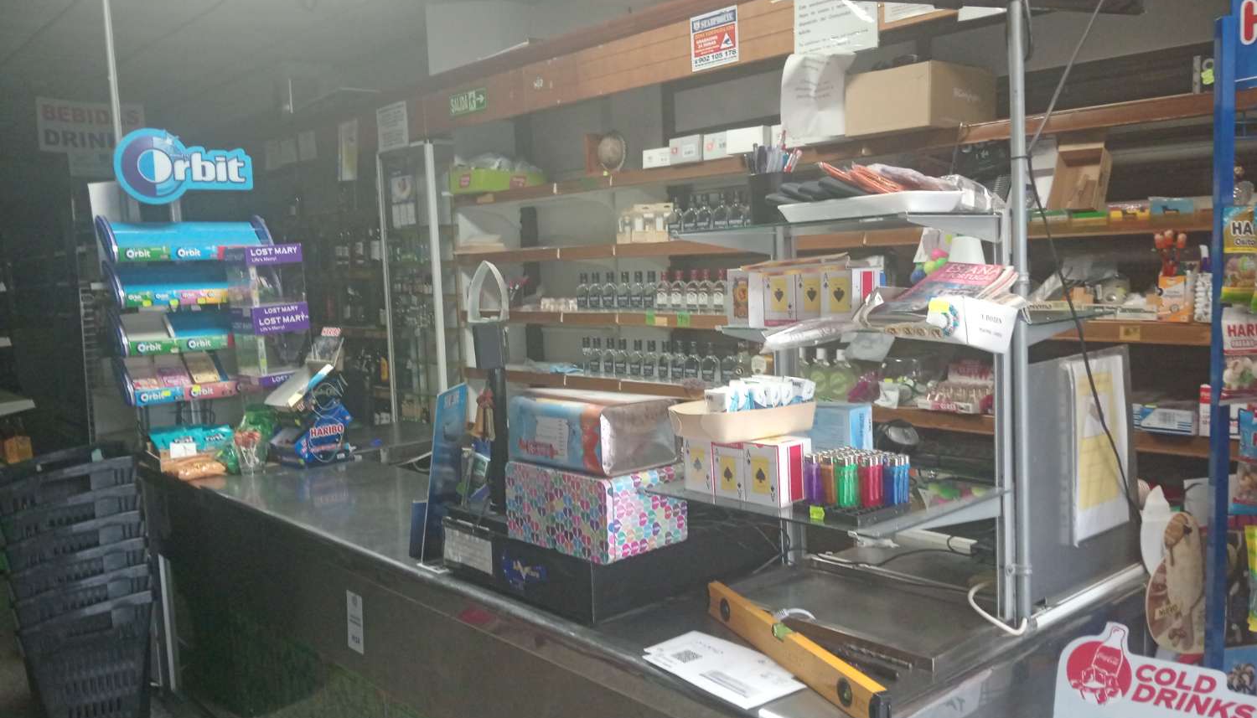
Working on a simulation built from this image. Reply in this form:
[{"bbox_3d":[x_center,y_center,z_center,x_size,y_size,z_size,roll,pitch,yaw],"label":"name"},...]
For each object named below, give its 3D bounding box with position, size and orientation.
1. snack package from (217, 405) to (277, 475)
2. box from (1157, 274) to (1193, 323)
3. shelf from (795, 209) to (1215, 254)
[{"bbox_3d":[-1.086,0.231,2.926,0.130,0.185,0.100,-7,7,-41],"label":"snack package"},{"bbox_3d":[1.327,-0.149,2.468,0.045,0.112,0.068,-7,7,-41],"label":"box"},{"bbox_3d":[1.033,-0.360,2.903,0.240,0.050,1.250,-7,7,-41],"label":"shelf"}]

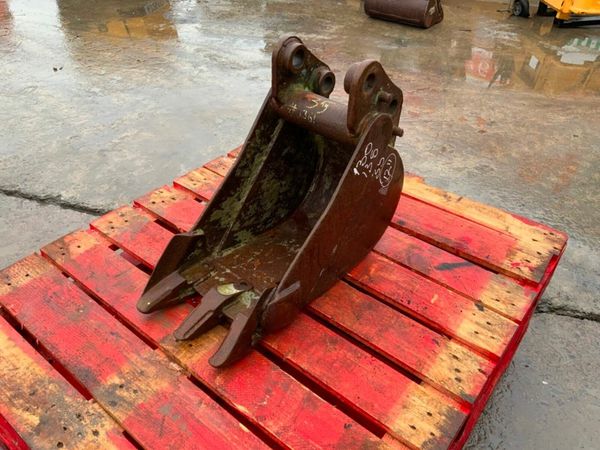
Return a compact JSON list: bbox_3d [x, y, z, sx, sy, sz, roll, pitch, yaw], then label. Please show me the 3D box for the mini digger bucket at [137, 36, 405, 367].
[{"bbox_3d":[-0.045,-0.100,1.076,0.300,0.490,0.616,28,43,29],"label":"mini digger bucket"}]

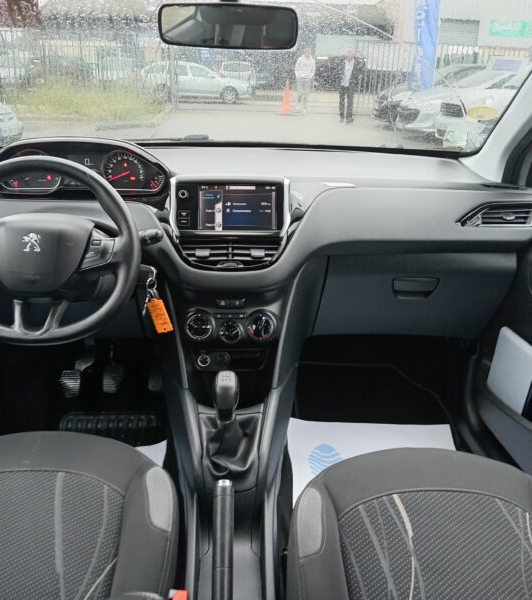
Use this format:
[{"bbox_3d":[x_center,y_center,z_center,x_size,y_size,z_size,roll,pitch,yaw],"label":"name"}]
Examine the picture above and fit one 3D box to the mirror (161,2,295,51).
[{"bbox_3d":[-0.062,-0.471,0.996,0.240,0.065,0.040,5,26,8],"label":"mirror"}]

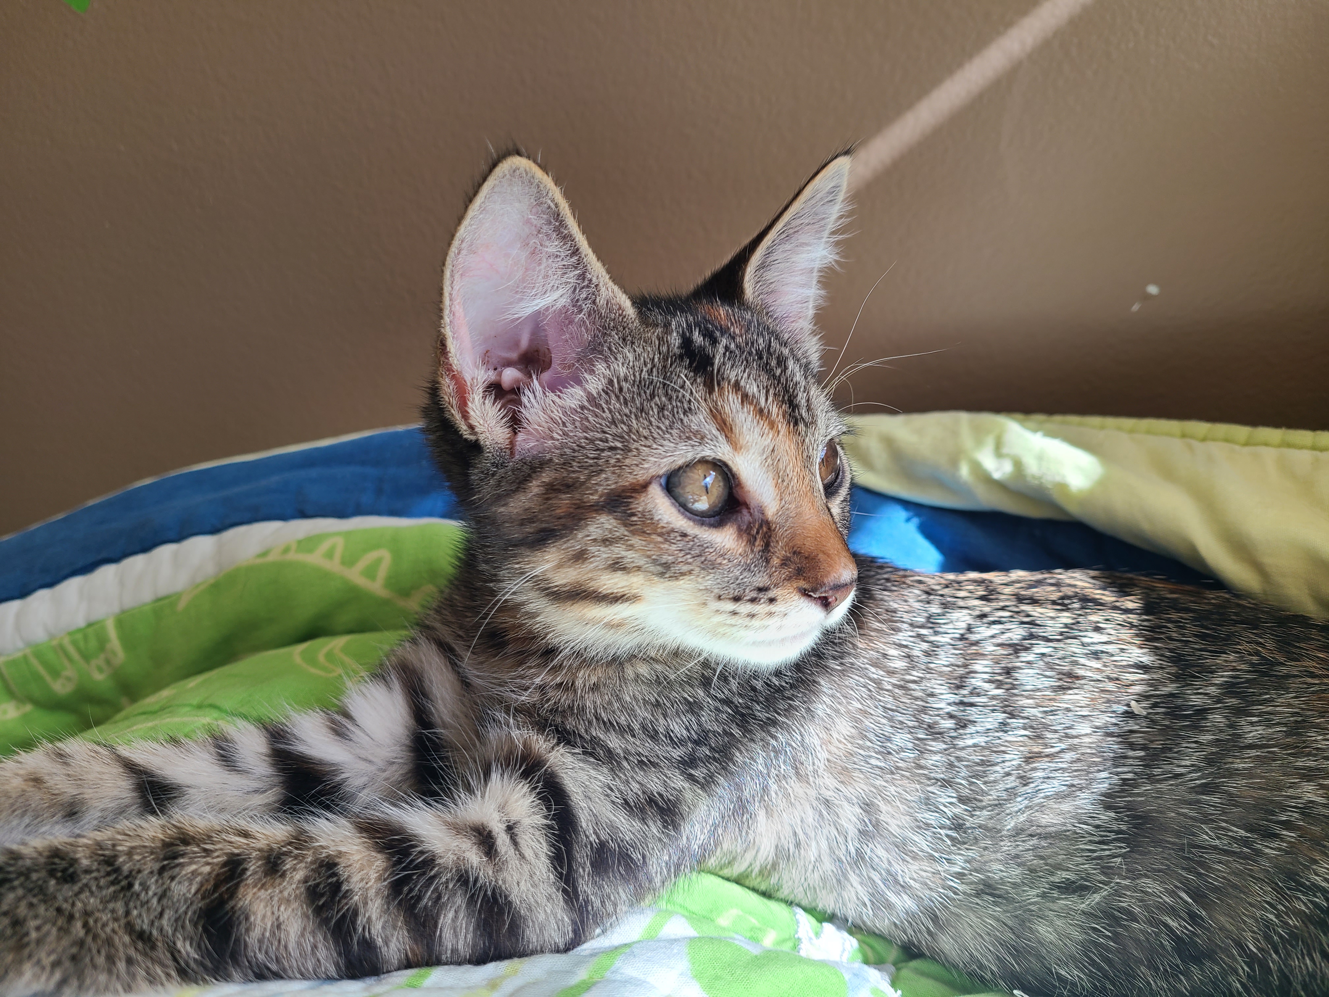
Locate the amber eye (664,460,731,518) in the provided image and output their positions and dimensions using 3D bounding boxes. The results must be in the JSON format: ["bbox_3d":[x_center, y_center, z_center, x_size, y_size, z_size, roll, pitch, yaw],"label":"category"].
[{"bbox_3d":[0.008,-0.002,0.229,0.015,0.013,0.008,-1,8,-30],"label":"amber eye"}]

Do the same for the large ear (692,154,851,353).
[{"bbox_3d":[0.032,-0.066,0.277,0.026,0.058,0.042,13,1,30],"label":"large ear"}]

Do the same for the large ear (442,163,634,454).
[{"bbox_3d":[-0.032,-0.047,0.245,0.047,0.068,0.028,-5,10,-7],"label":"large ear"}]

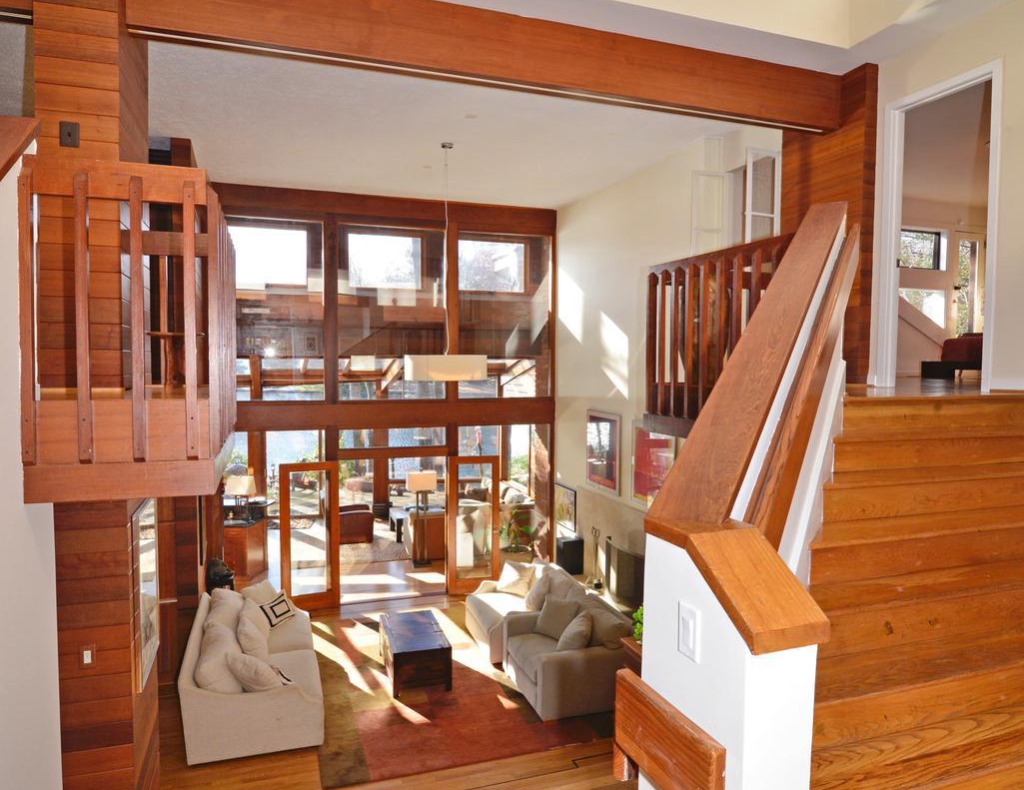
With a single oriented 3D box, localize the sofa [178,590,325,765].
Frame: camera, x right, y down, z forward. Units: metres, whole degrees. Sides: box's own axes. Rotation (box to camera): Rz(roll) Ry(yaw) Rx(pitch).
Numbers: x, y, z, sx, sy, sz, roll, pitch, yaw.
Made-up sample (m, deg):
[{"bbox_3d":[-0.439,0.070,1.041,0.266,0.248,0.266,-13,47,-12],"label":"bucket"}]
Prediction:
[{"bbox_3d":[-2.561,2.603,6.829,1.120,0.820,2.180,-1,4,-19],"label":"sofa"}]

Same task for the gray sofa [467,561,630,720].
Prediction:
[{"bbox_3d":[0.304,2.583,7.611,1.060,0.810,2.350,-1,4,-19],"label":"gray sofa"}]

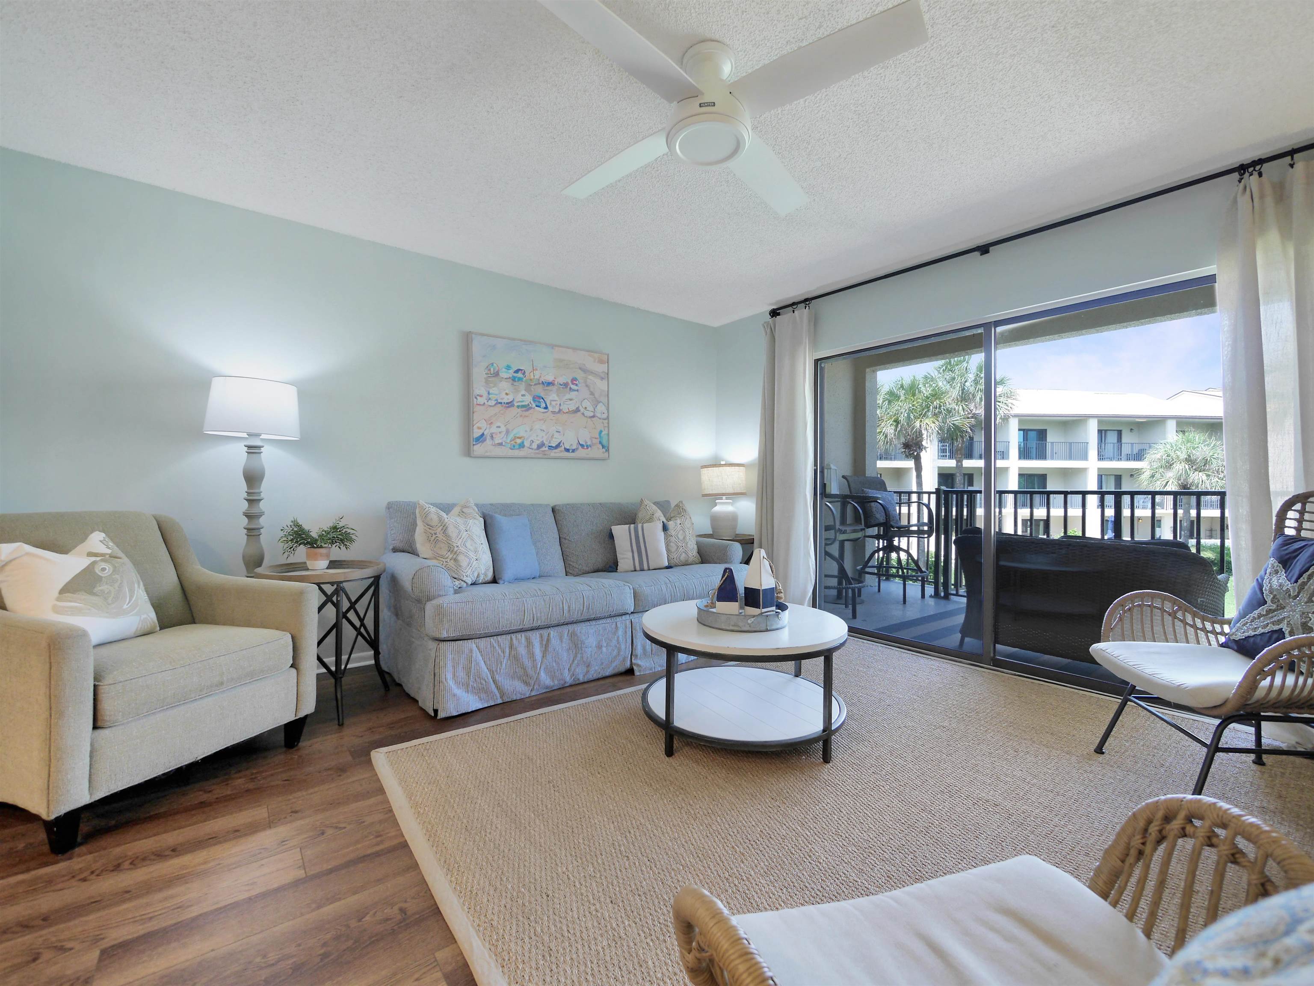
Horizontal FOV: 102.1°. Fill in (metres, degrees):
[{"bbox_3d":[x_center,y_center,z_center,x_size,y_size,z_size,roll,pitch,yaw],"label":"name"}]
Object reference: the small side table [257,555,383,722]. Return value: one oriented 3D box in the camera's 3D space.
[{"bbox_3d":[-1.599,0.687,2.562,0.540,0.660,0.540,-1,1,-38],"label":"small side table"}]

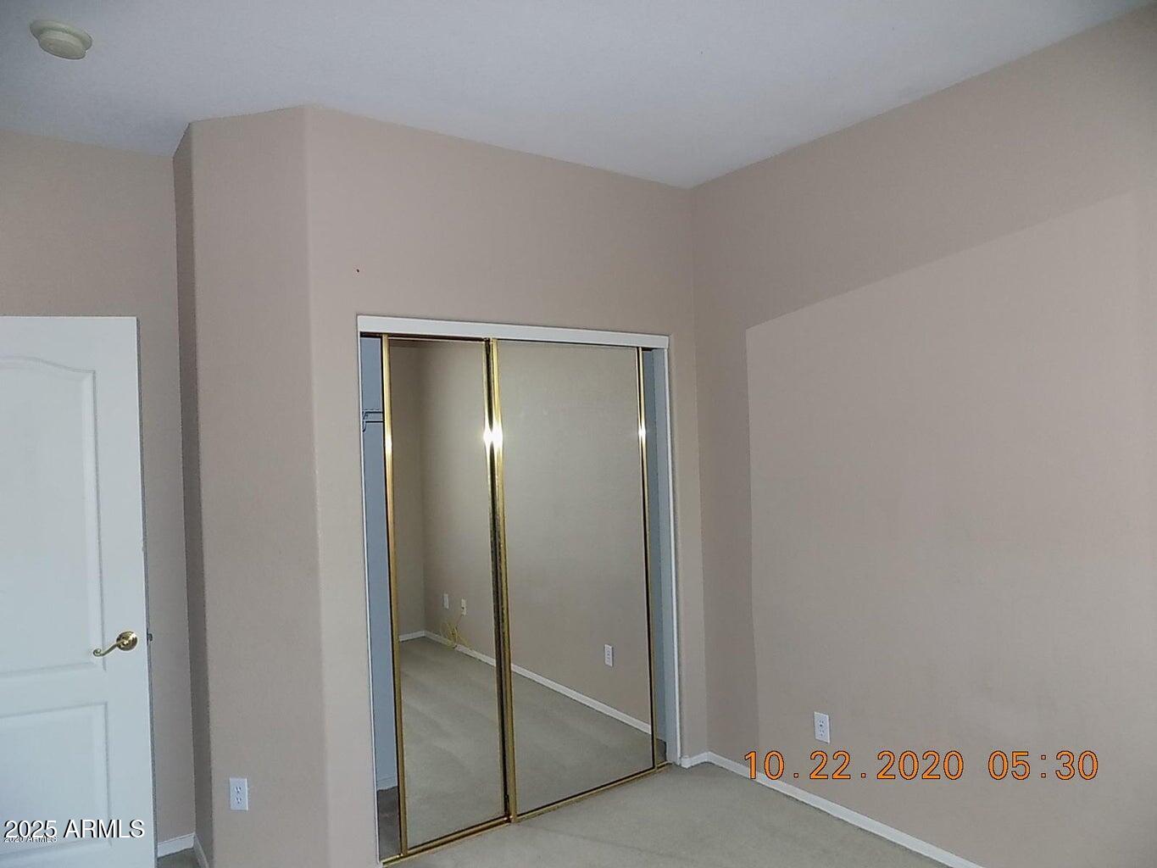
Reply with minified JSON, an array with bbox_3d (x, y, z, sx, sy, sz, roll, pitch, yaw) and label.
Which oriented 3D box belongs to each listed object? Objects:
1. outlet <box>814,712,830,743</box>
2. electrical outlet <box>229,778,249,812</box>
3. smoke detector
[{"bbox_3d":[0.997,1.206,3.153,0.010,0.115,0.070,-2,0,-35],"label":"outlet"},{"bbox_3d":[-1.201,1.274,2.714,0.070,0.115,0.010,-2,0,11],"label":"electrical outlet"},{"bbox_3d":[-1.437,-1.091,2.141,0.143,0.044,0.143,-2,0,-35],"label":"smoke detector"}]

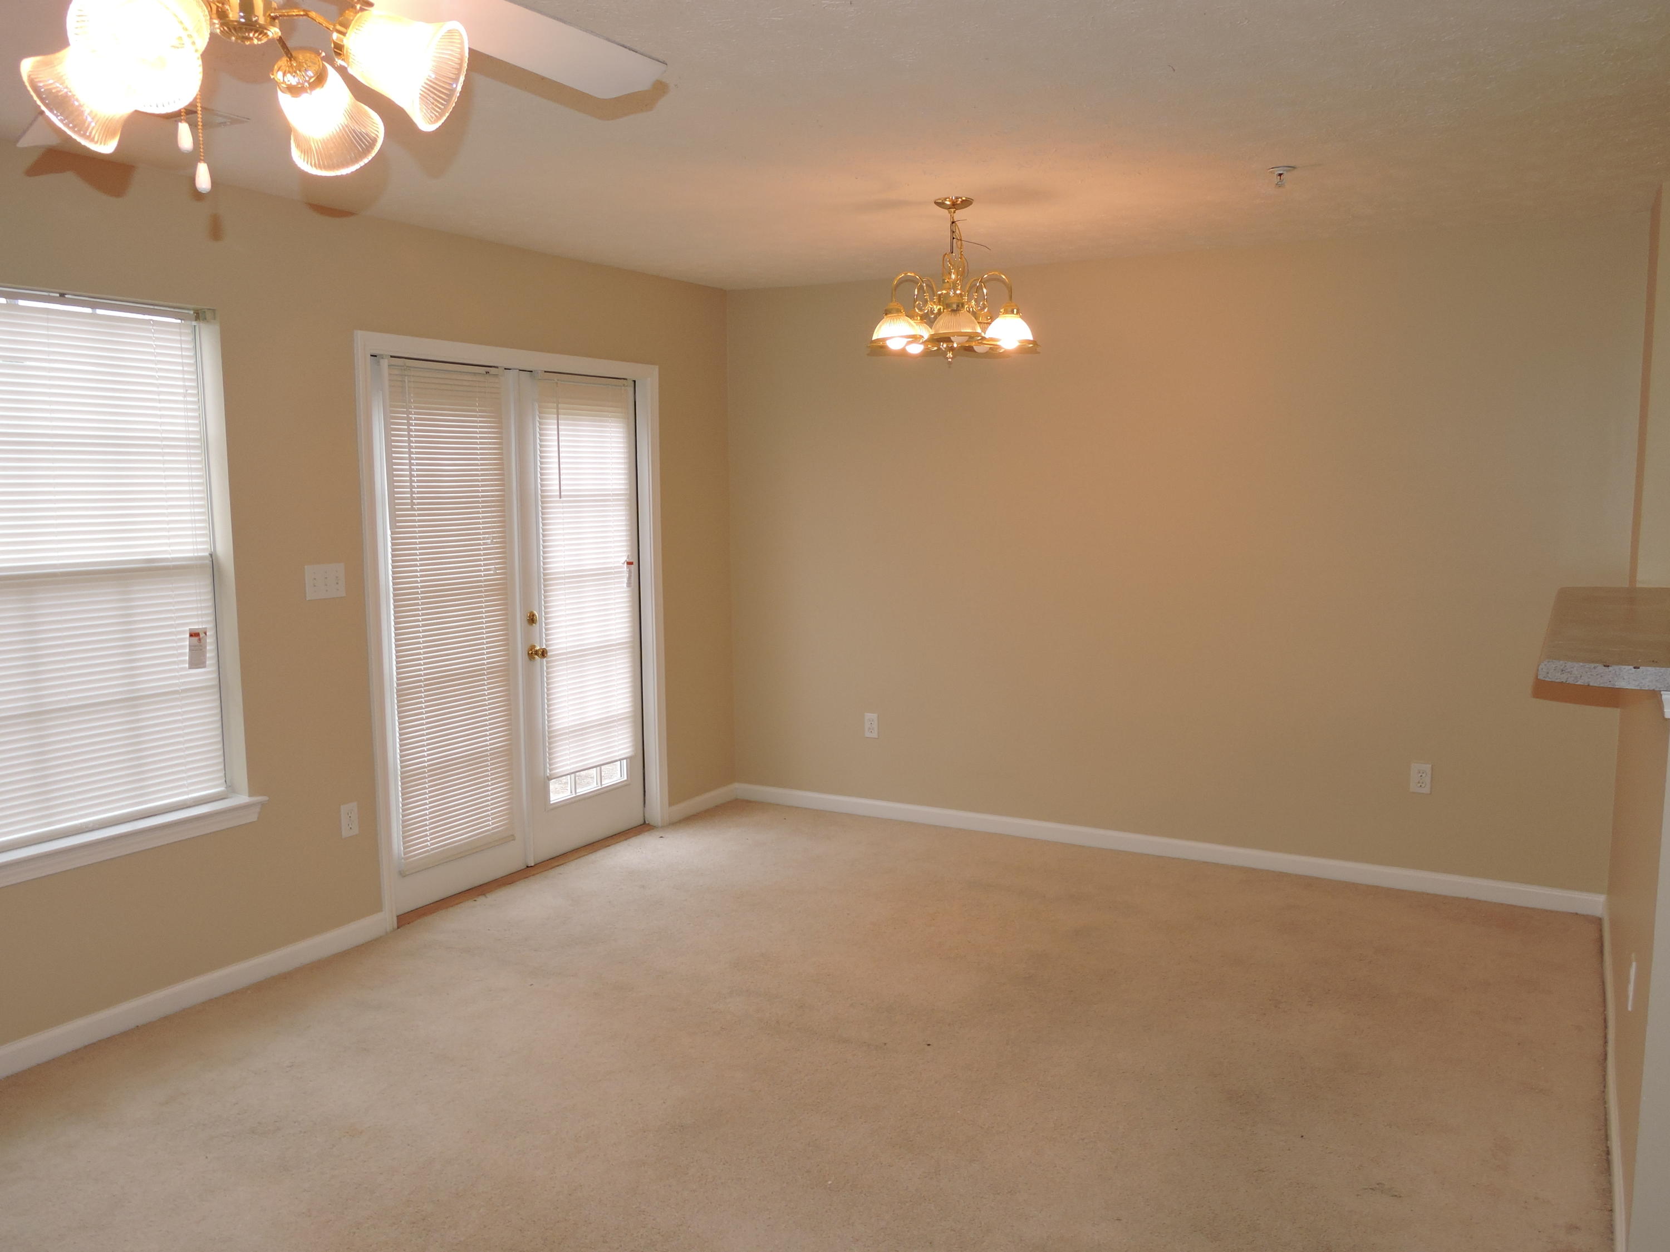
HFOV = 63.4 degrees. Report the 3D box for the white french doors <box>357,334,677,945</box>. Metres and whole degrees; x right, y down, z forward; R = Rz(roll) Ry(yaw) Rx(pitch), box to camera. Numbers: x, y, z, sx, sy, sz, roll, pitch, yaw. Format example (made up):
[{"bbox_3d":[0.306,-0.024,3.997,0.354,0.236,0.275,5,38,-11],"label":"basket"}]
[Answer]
[{"bbox_3d":[-1.248,-0.035,5.409,0.135,2.091,1.699,3,7,29],"label":"white french doors"}]

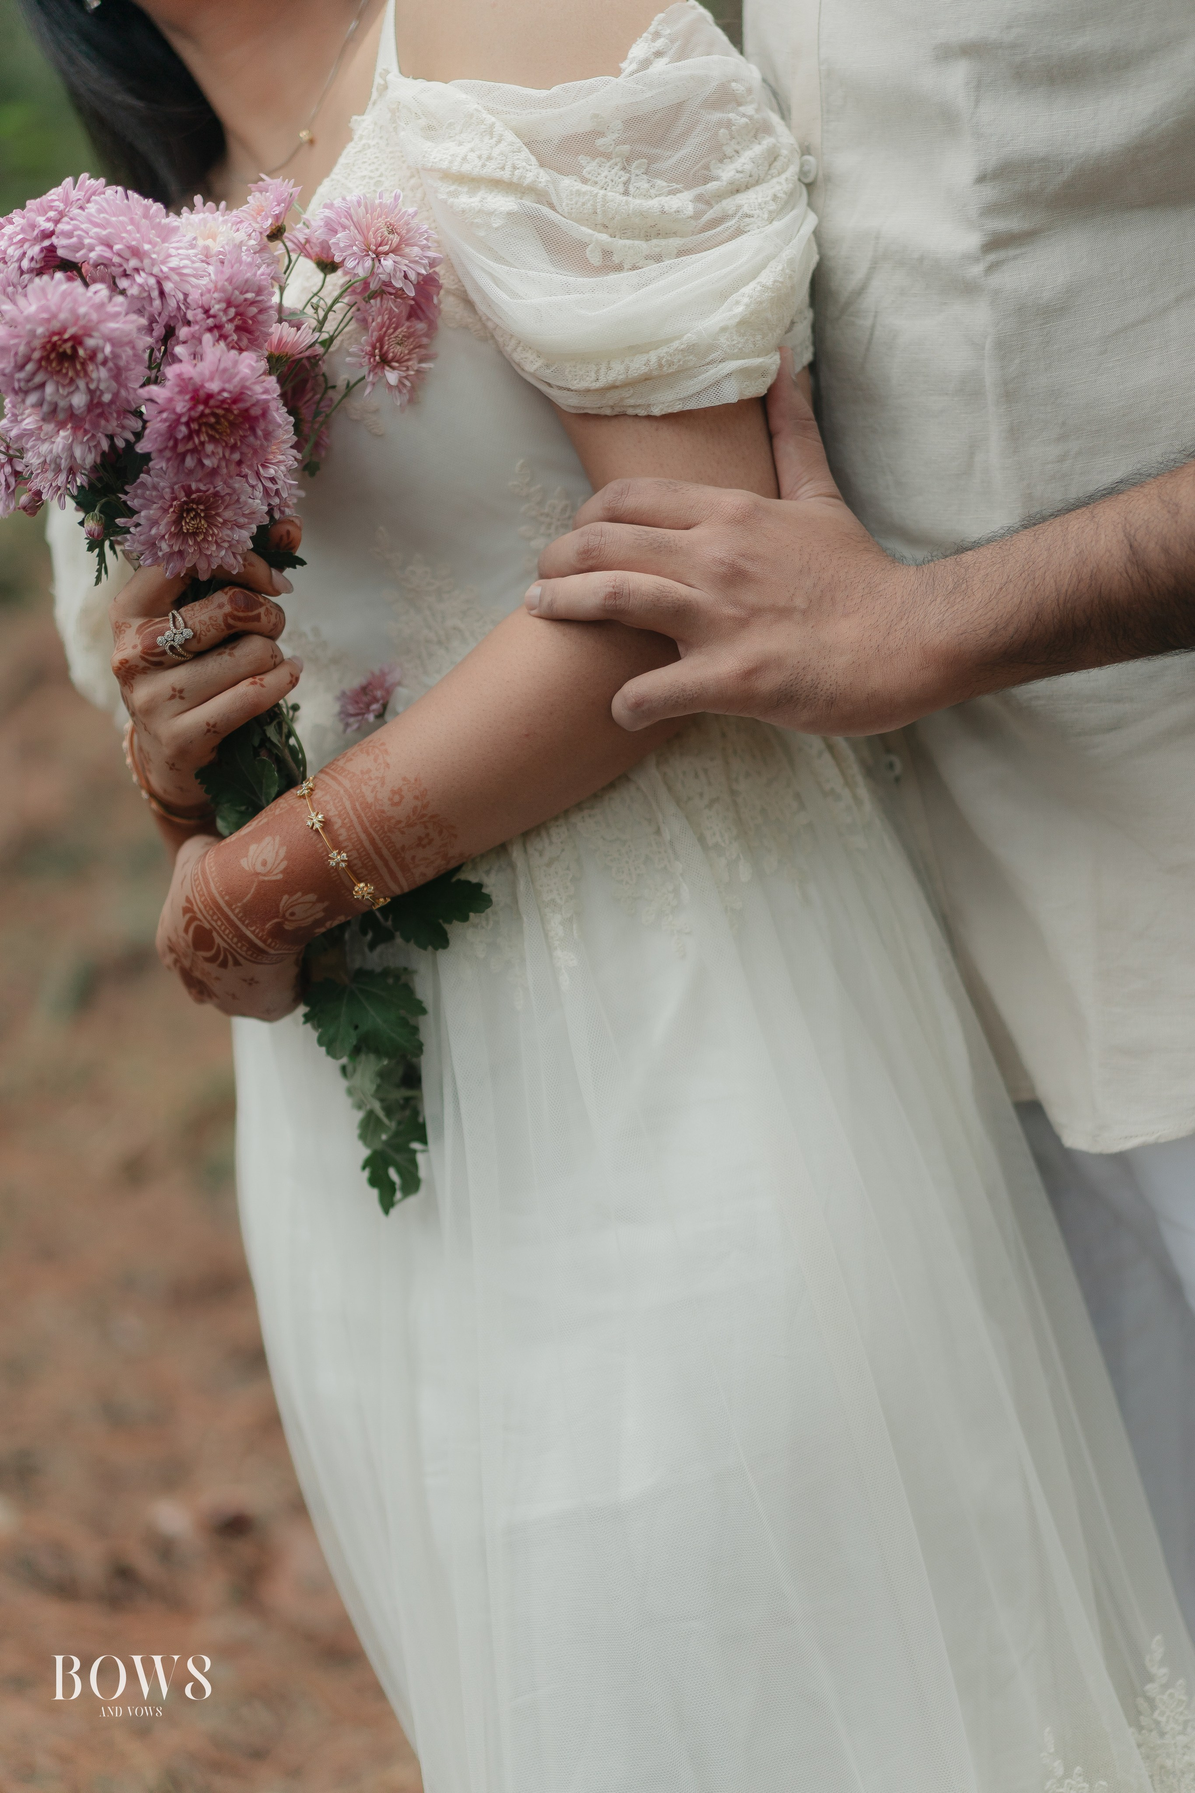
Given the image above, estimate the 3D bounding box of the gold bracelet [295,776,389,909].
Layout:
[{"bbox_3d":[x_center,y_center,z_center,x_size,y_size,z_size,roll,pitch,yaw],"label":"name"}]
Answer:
[{"bbox_3d":[-0.105,-0.022,1.145,0.009,0.063,0.053,-34,0,16],"label":"gold bracelet"}]

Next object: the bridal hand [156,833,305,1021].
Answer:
[{"bbox_3d":[-0.153,0.014,1.160,0.058,0.073,0.086,-52,-11,-30],"label":"bridal hand"}]

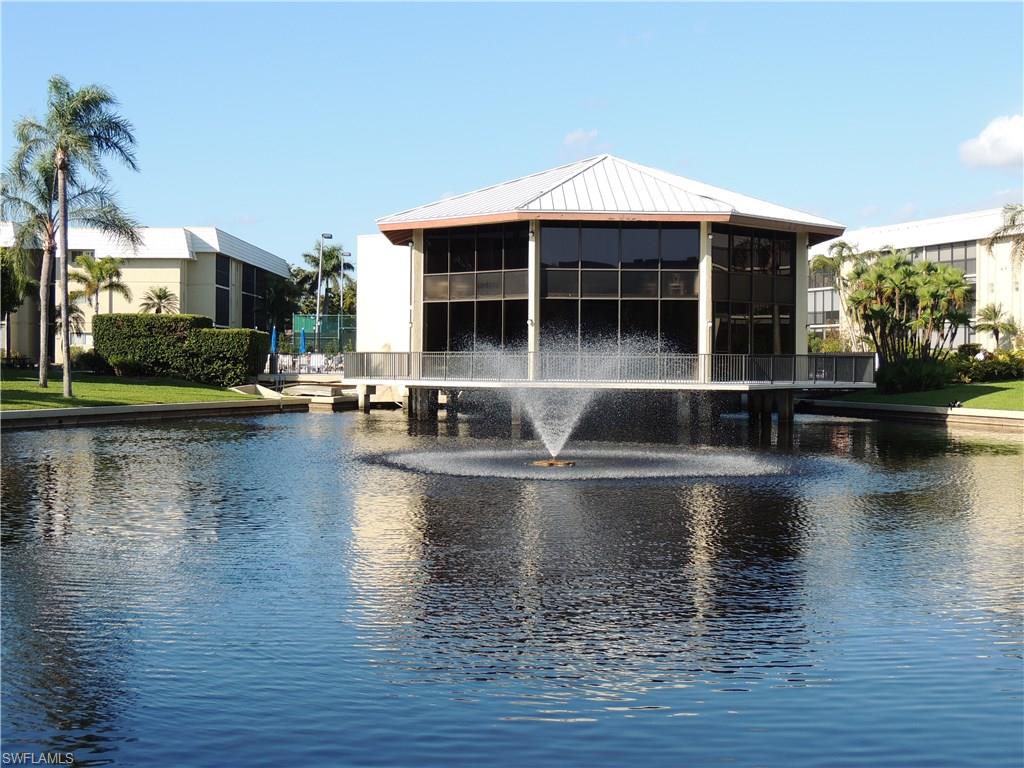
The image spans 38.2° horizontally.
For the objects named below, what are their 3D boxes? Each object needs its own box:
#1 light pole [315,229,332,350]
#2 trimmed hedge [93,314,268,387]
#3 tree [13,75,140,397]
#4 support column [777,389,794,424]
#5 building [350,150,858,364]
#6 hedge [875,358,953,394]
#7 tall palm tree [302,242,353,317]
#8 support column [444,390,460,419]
[{"bbox_3d":[-11.726,-5.074,91.927,0.950,8.570,0.350,0,1,0],"label":"light pole"},{"bbox_3d":[-16.088,-1.622,70.485,8.400,3.350,4.600,0,1,0],"label":"trimmed hedge"},{"bbox_3d":[-15.882,-5.398,53.916,4.600,11.720,4.600,0,1,0],"label":"tree"},{"bbox_3d":[10.151,0.832,54.821,0.500,1.340,0.500,0,1,-1],"label":"support column"},{"bbox_3d":[3.385,-4.712,60.127,19.200,9.080,18.600,0,1,-1],"label":"building"},{"bbox_3d":[18.007,-0.304,66.502,3.400,1.510,2.300,0,1,-1],"label":"hedge"},{"bbox_3d":[-14.722,-6.304,117.910,4.200,10.280,4.200,0,1,0],"label":"tall palm tree"},{"bbox_3d":[-2.332,0.683,58.021,0.480,1.340,0.480,0,1,-1],"label":"support column"}]

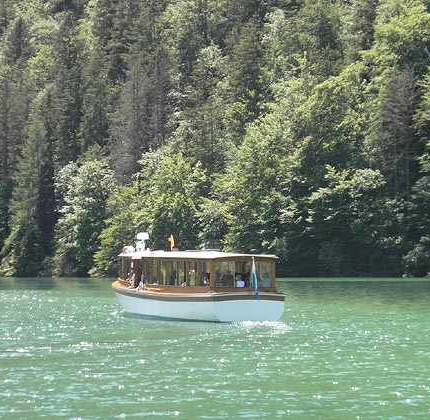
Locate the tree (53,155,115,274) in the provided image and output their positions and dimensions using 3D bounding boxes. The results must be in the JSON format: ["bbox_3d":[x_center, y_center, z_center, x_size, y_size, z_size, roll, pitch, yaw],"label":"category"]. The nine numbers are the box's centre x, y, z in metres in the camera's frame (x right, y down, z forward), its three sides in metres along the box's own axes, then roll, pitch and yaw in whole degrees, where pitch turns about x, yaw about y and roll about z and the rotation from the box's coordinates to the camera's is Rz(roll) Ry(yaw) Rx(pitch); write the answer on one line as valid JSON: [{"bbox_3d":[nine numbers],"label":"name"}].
[{"bbox_3d":[-14.091,0.429,225.000,6.500,13.200,6.500,0,-1,0],"label":"tree"}]

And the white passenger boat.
[{"bbox_3d":[-1.970,3.000,96.300,3.500,3.750,18.000,0,-1,-22],"label":"white passenger boat"}]

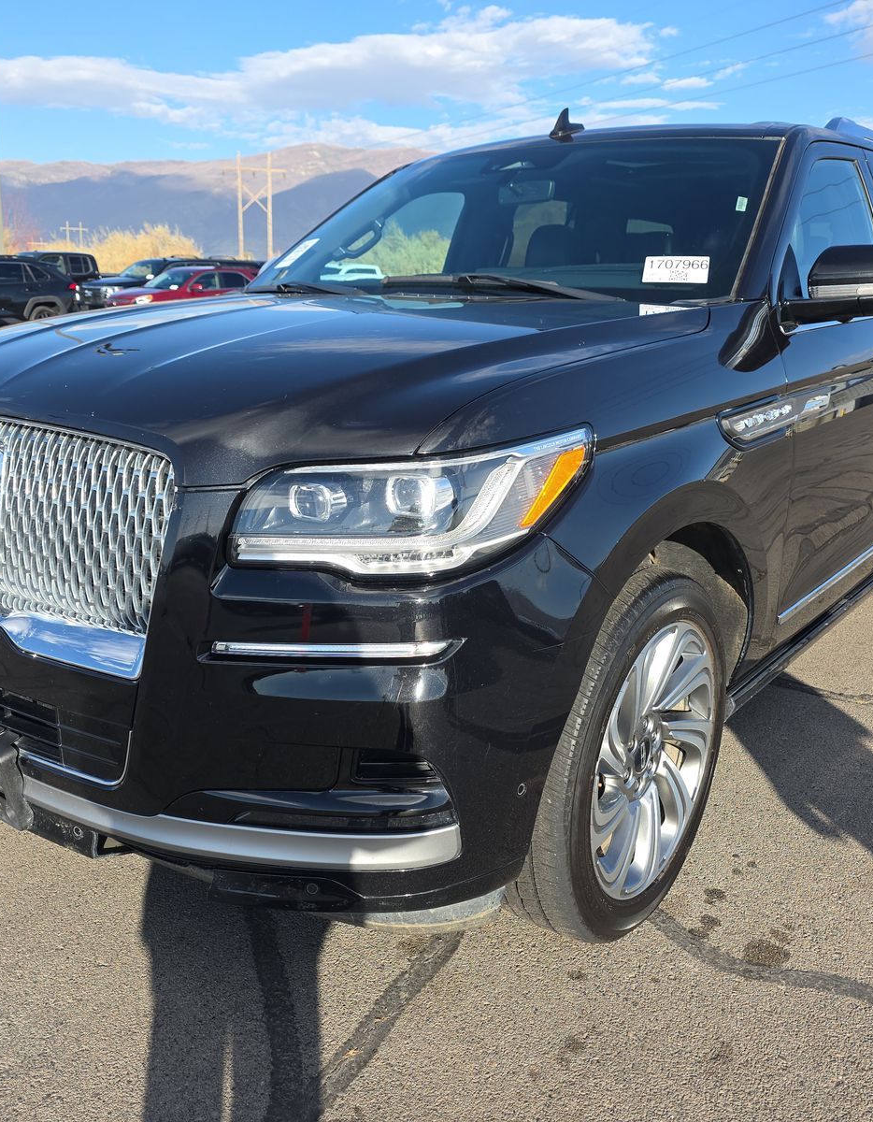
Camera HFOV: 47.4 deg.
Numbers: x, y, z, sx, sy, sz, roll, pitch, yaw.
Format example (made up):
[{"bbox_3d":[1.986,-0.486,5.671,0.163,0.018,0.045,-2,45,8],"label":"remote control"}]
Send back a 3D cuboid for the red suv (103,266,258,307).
[{"bbox_3d":[-6.100,-6.680,25.400,1.840,1.640,4.600,12,19,35],"label":"red suv"}]

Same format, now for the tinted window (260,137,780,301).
[{"bbox_3d":[0.193,-0.971,2.928,1.620,0.120,0.950,12,54,36],"label":"tinted window"}]

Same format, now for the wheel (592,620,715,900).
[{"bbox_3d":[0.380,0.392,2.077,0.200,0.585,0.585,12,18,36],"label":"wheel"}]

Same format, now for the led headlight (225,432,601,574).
[{"bbox_3d":[-0.043,-0.090,1.565,0.420,0.250,0.420,12,18,36],"label":"led headlight"}]

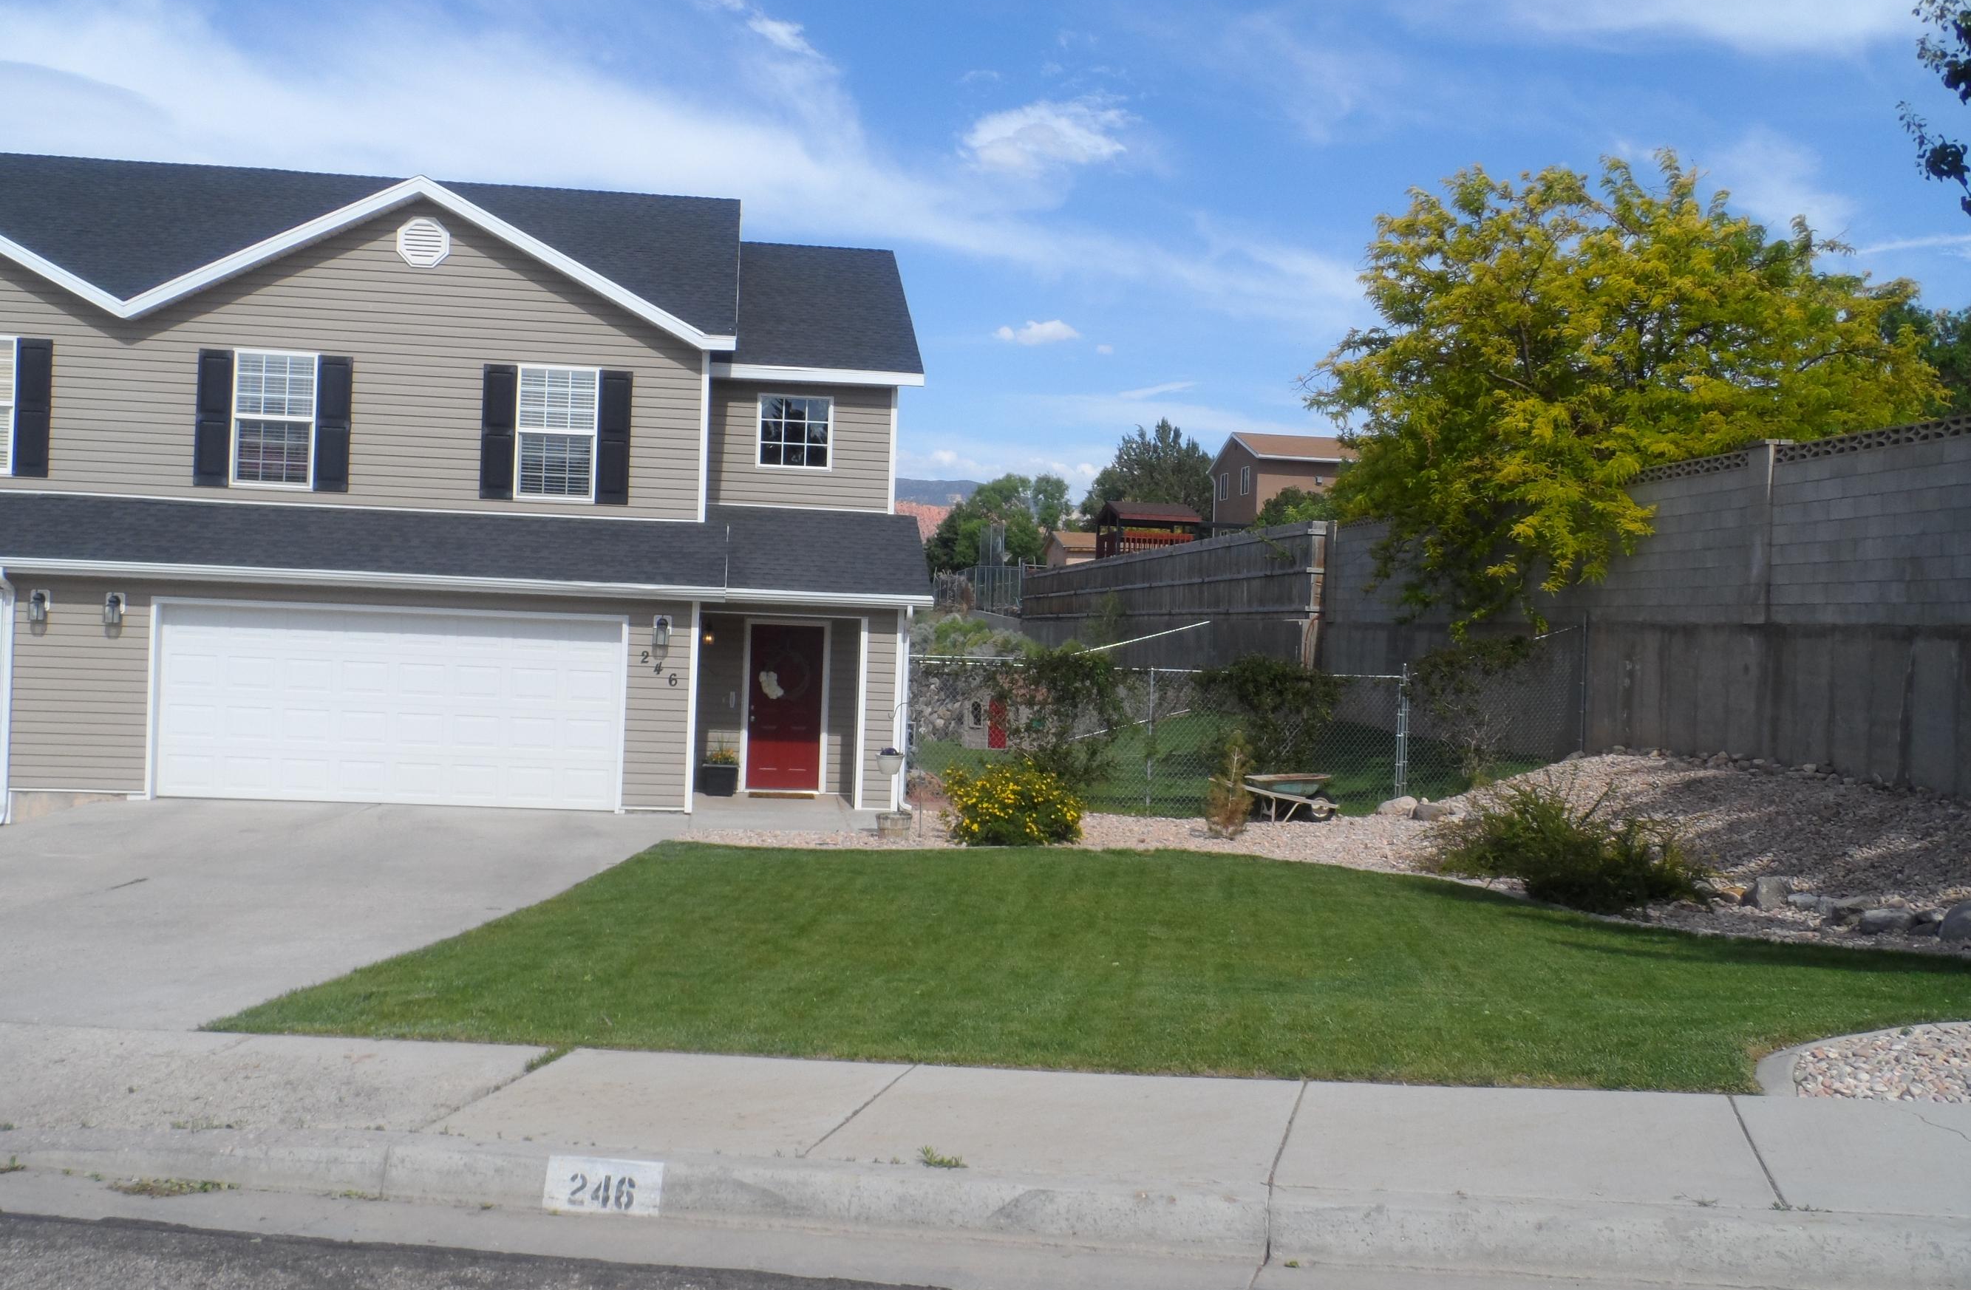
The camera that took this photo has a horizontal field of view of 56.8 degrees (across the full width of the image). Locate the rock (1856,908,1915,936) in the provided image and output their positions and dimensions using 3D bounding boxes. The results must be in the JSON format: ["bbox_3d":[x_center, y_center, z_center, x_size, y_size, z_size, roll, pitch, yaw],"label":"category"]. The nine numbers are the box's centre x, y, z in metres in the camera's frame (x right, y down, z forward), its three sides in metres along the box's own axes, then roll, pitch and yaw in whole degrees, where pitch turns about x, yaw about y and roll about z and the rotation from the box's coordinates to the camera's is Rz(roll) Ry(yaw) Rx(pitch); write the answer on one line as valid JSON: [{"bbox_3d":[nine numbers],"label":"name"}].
[{"bbox_3d":[5.858,1.793,11.850,0.360,0.190,0.280,2,0,0],"label":"rock"}]

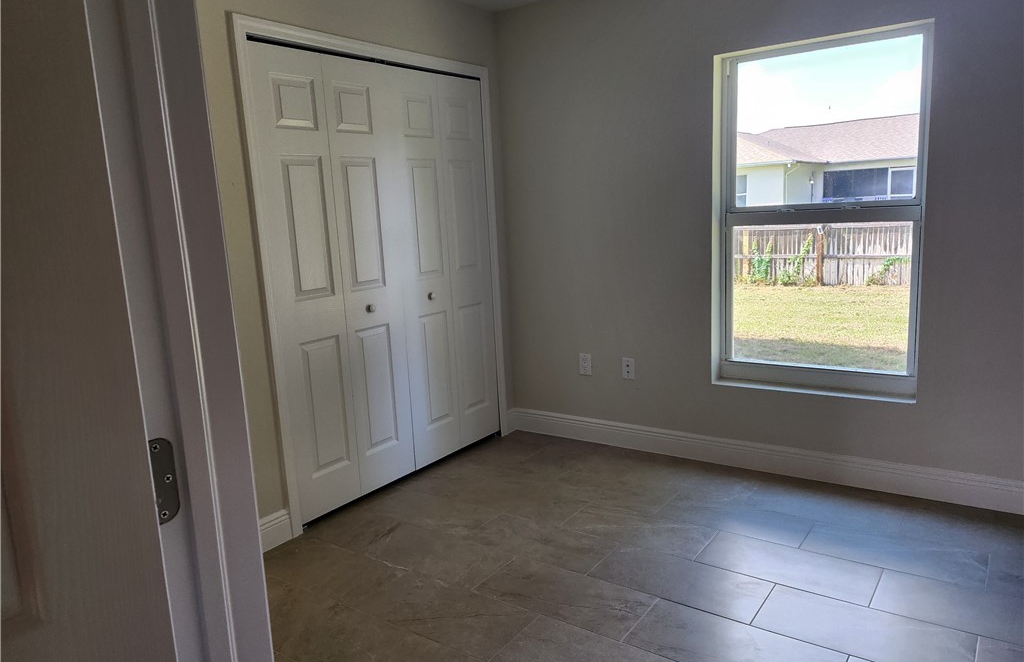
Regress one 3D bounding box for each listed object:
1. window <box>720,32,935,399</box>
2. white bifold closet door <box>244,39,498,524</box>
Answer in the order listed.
[{"bbox_3d":[1.408,-0.503,3.297,0.904,1.592,0.100,4,12,35],"label":"window"},{"bbox_3d":[-0.572,-0.271,3.563,0.045,2.032,1.479,4,12,35],"label":"white bifold closet door"}]

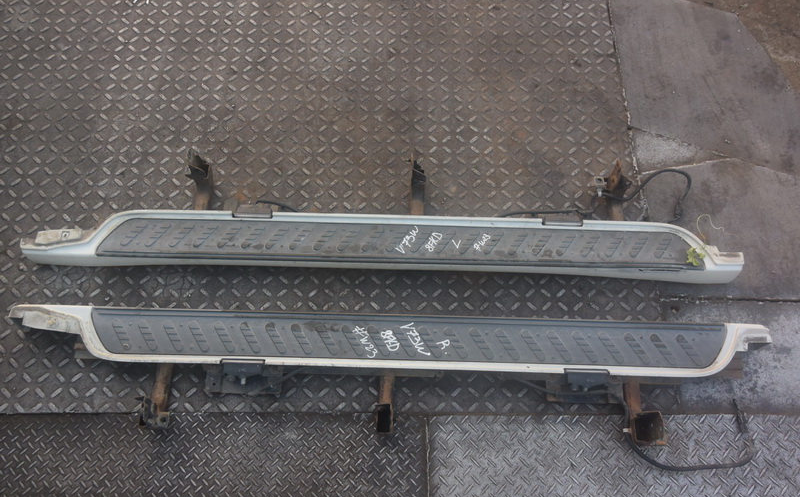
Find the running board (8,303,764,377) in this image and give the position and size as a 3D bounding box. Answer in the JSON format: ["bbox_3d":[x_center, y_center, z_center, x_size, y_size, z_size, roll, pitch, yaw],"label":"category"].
[{"bbox_3d":[-0.026,0.239,1.594,1.869,0.090,0.143,2,65,0],"label":"running board"}]

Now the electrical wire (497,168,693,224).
[{"bbox_3d":[0.531,-0.152,1.802,0.539,0.085,0.140,2,65,0],"label":"electrical wire"}]

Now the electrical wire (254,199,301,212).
[{"bbox_3d":[-0.333,-0.119,1.760,0.128,0.030,0.025,2,65,0],"label":"electrical wire"}]

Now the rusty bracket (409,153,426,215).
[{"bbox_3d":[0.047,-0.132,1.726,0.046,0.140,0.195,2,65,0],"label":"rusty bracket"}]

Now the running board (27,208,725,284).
[{"bbox_3d":[-0.045,-0.002,1.704,1.867,0.090,0.140,2,65,0],"label":"running board"}]

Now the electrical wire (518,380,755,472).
[{"bbox_3d":[0.564,0.420,1.540,0.555,0.092,0.194,2,65,0],"label":"electrical wire"}]

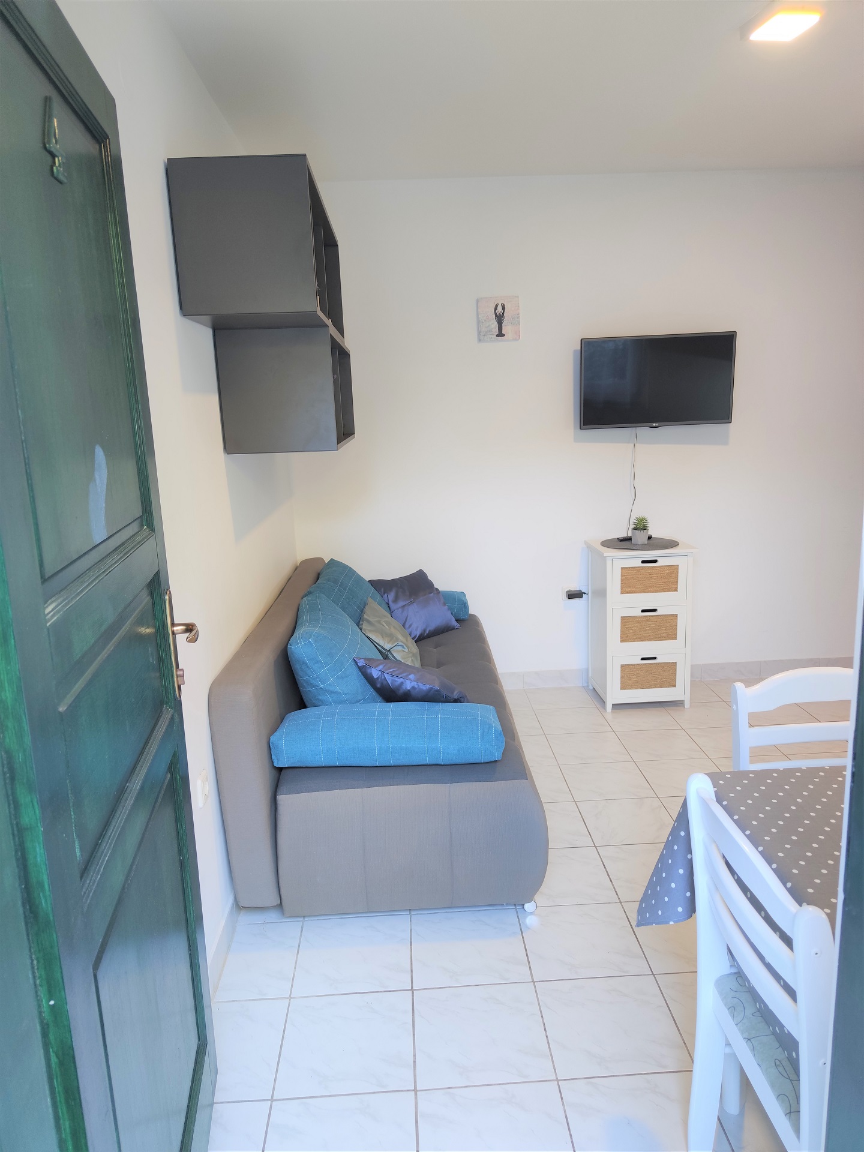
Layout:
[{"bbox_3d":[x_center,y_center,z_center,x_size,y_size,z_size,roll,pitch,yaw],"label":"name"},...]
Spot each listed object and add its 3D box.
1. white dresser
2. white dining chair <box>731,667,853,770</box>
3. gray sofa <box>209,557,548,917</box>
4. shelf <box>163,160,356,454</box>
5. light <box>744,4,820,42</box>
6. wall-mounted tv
[{"bbox_3d":[1.038,0.234,4.003,0.452,0.790,0.384,-3,12,-2],"label":"white dresser"},{"bbox_3d":[0.934,0.669,1.748,0.409,0.853,0.453,-3,12,-2],"label":"white dining chair"},{"bbox_3d":[-0.172,0.439,3.233,0.945,0.792,1.839,-3,12,-2],"label":"gray sofa"},{"bbox_3d":[-0.521,-0.859,2.894,0.360,0.780,1.512,-3,12,-2],"label":"shelf"},{"bbox_3d":[0.995,-1.583,2.277,0.166,0.038,0.162,-3,12,-2],"label":"light"},{"bbox_3d":[1.093,-0.954,3.905,0.740,0.433,0.063,-2,15,2],"label":"wall-mounted tv"}]

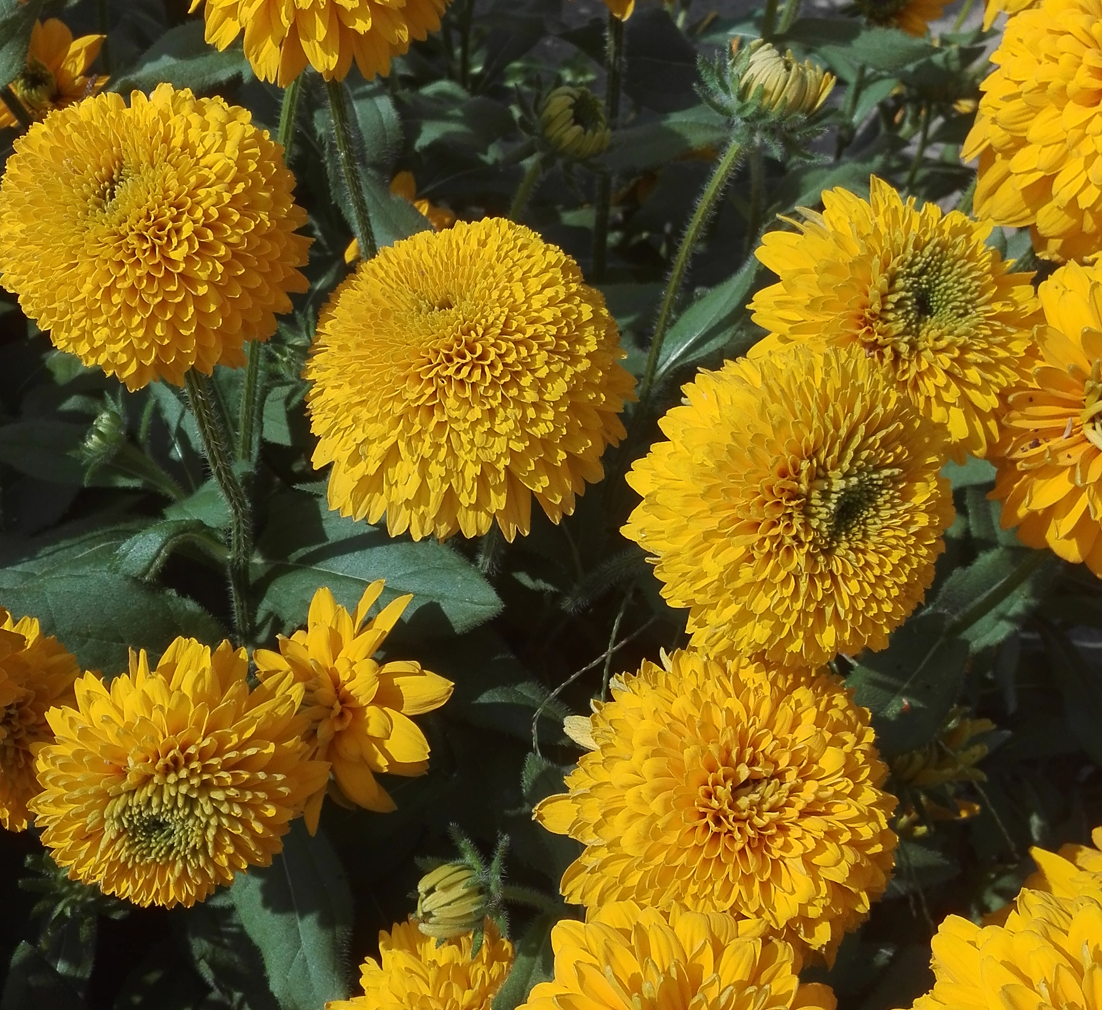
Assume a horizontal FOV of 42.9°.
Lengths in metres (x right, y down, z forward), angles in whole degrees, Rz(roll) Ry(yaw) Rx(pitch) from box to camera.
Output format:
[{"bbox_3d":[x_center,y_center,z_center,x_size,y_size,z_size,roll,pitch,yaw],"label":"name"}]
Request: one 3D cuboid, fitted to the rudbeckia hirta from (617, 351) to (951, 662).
[{"bbox_3d":[0.065,0.000,0.385,0.092,0.064,0.088,0,87,-26],"label":"rudbeckia hirta"}]

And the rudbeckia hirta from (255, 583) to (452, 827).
[{"bbox_3d":[-0.058,0.058,0.410,0.058,0.034,0.068,0,73,-6],"label":"rudbeckia hirta"}]

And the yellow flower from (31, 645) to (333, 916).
[{"bbox_3d":[-0.106,0.077,0.403,0.080,0.080,0.042,0,9,-5],"label":"yellow flower"}]

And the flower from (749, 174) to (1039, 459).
[{"bbox_3d":[0.096,-0.051,0.390,0.082,0.045,0.082,0,85,-15],"label":"flower"}]

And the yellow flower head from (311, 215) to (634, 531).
[{"bbox_3d":[-0.021,-0.033,0.362,0.088,0.062,0.088,0,56,11],"label":"yellow flower head"}]

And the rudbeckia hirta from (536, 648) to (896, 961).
[{"bbox_3d":[0.044,0.079,0.370,0.090,0.058,0.085,0,74,-6],"label":"rudbeckia hirta"}]

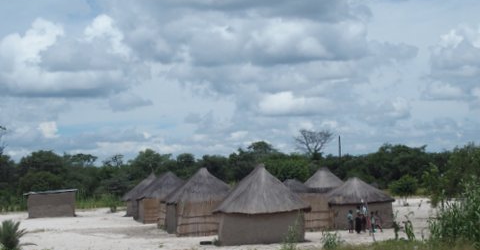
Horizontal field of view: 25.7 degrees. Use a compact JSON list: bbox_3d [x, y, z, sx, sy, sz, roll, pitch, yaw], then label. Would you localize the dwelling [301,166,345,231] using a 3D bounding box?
[{"bbox_3d":[5.376,4.659,67.601,3.700,3.900,3.700,-2,-3,4],"label":"dwelling"}]

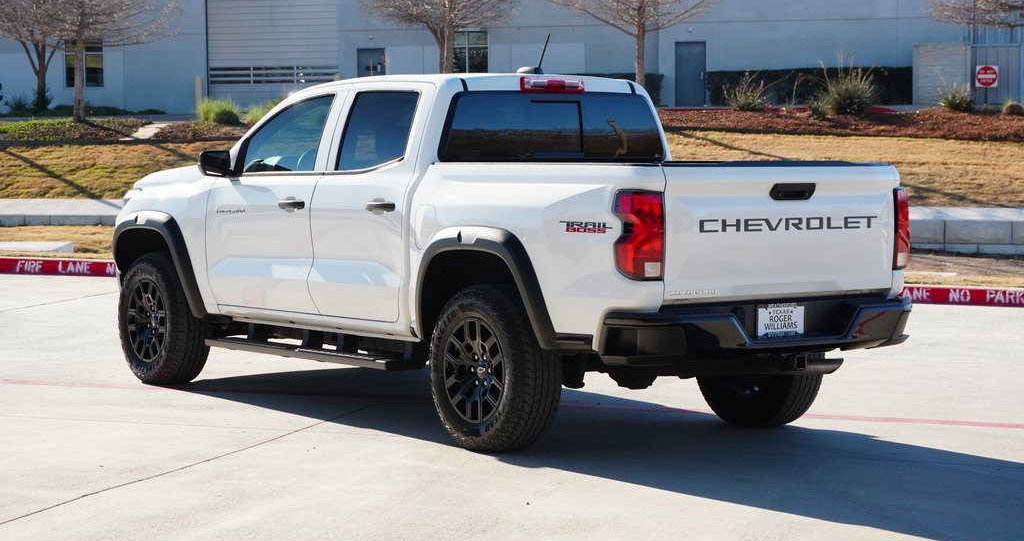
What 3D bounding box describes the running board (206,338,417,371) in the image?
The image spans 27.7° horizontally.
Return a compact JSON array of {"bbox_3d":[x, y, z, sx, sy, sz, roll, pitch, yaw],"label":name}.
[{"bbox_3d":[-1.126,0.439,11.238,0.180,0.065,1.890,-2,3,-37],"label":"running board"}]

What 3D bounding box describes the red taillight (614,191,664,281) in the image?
[{"bbox_3d":[0.543,-0.151,9.041,0.215,0.395,0.150,-2,4,-37],"label":"red taillight"}]

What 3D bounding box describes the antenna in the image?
[{"bbox_3d":[0.113,-1.133,10.948,0.070,0.215,0.280,-2,4,-37],"label":"antenna"}]

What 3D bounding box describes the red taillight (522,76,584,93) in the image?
[{"bbox_3d":[0.199,-0.964,10.842,0.420,0.083,0.070,-2,4,-37],"label":"red taillight"}]

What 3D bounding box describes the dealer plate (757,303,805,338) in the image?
[{"bbox_3d":[1.236,0.230,9.524,0.308,0.160,0.020,-2,4,-37],"label":"dealer plate"}]

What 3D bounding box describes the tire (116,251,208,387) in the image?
[{"bbox_3d":[-2.092,0.296,12.530,0.272,0.790,0.790,-2,4,-37],"label":"tire"}]

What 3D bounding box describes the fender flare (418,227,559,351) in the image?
[{"bbox_3d":[-0.118,0.082,9.773,0.115,0.580,1.080,-2,4,-37],"label":"fender flare"}]

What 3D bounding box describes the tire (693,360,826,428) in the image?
[{"bbox_3d":[1.279,0.418,10.894,0.272,0.790,0.790,-2,4,-37],"label":"tire"}]

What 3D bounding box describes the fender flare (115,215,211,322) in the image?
[{"bbox_3d":[-2.086,-0.061,12.400,0.135,0.595,1.130,-2,4,-37],"label":"fender flare"}]

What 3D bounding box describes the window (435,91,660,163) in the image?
[{"bbox_3d":[0.231,-0.744,10.811,1.490,0.370,0.100,-2,4,-37],"label":"window"}]

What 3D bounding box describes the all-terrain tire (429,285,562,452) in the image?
[{"bbox_3d":[-0.083,0.469,9.869,0.272,0.790,0.790,-2,4,-37],"label":"all-terrain tire"}]

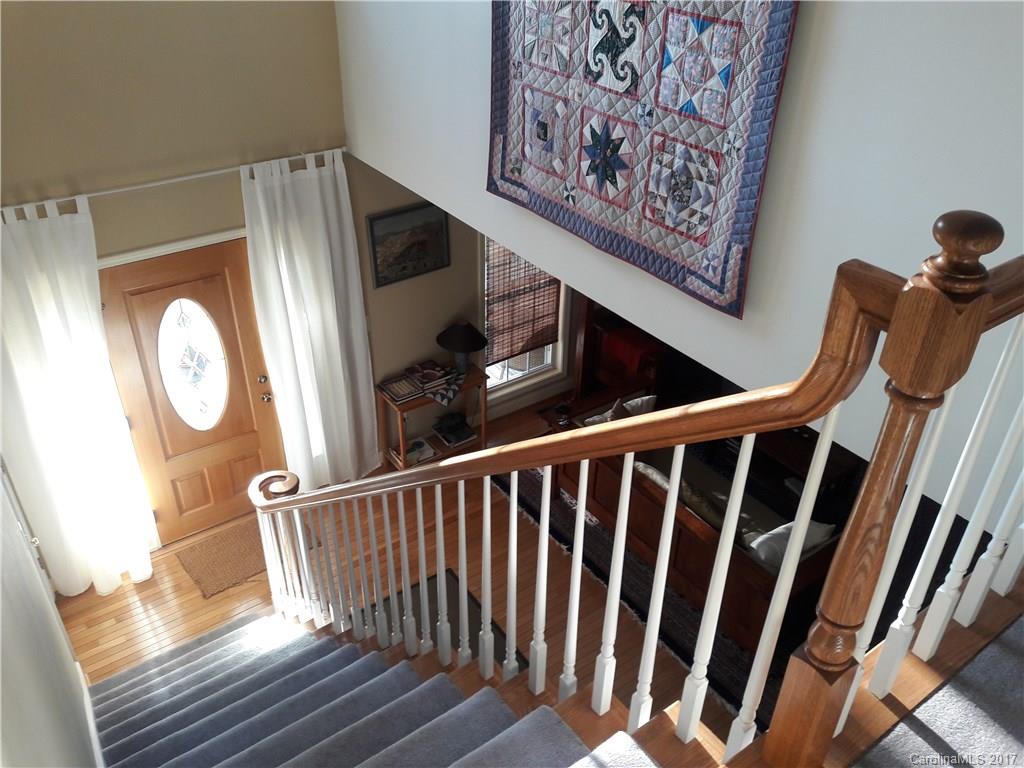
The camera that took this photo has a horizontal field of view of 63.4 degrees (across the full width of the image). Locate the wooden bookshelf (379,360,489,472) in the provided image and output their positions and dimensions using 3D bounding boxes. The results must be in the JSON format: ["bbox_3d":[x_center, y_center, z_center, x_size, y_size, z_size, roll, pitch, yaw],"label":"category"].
[{"bbox_3d":[-0.580,0.292,6.354,0.776,0.704,0.300,-21,39,-30],"label":"wooden bookshelf"}]

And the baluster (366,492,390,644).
[{"bbox_3d":[-0.504,0.718,3.115,0.033,0.765,0.033,-21,38,-30],"label":"baluster"}]

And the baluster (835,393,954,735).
[{"bbox_3d":[0.584,0.290,1.293,0.033,0.800,0.033,-21,38,-30],"label":"baluster"}]

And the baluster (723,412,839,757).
[{"bbox_3d":[0.436,0.406,1.389,0.033,0.880,0.033,-21,38,-30],"label":"baluster"}]

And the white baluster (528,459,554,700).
[{"bbox_3d":[0.076,0.507,2.042,0.033,0.774,0.033,-21,39,-30],"label":"white baluster"}]

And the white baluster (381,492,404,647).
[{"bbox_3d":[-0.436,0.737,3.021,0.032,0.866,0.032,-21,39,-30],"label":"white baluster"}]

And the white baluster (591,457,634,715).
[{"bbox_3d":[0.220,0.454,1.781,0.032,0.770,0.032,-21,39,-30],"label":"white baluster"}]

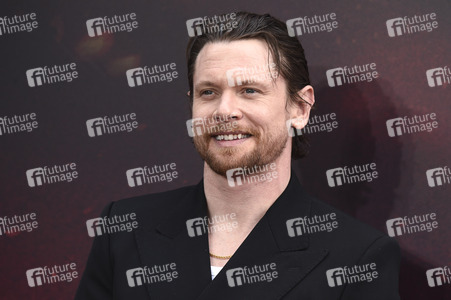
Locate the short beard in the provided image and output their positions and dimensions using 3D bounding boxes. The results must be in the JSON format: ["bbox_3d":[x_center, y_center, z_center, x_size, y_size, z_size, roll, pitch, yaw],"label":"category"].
[{"bbox_3d":[0.020,0.001,4.260,0.133,0.077,0.095,1,-4,22],"label":"short beard"}]

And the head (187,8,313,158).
[{"bbox_3d":[0.036,-0.083,4.310,0.175,0.235,0.220,1,-4,22],"label":"head"}]

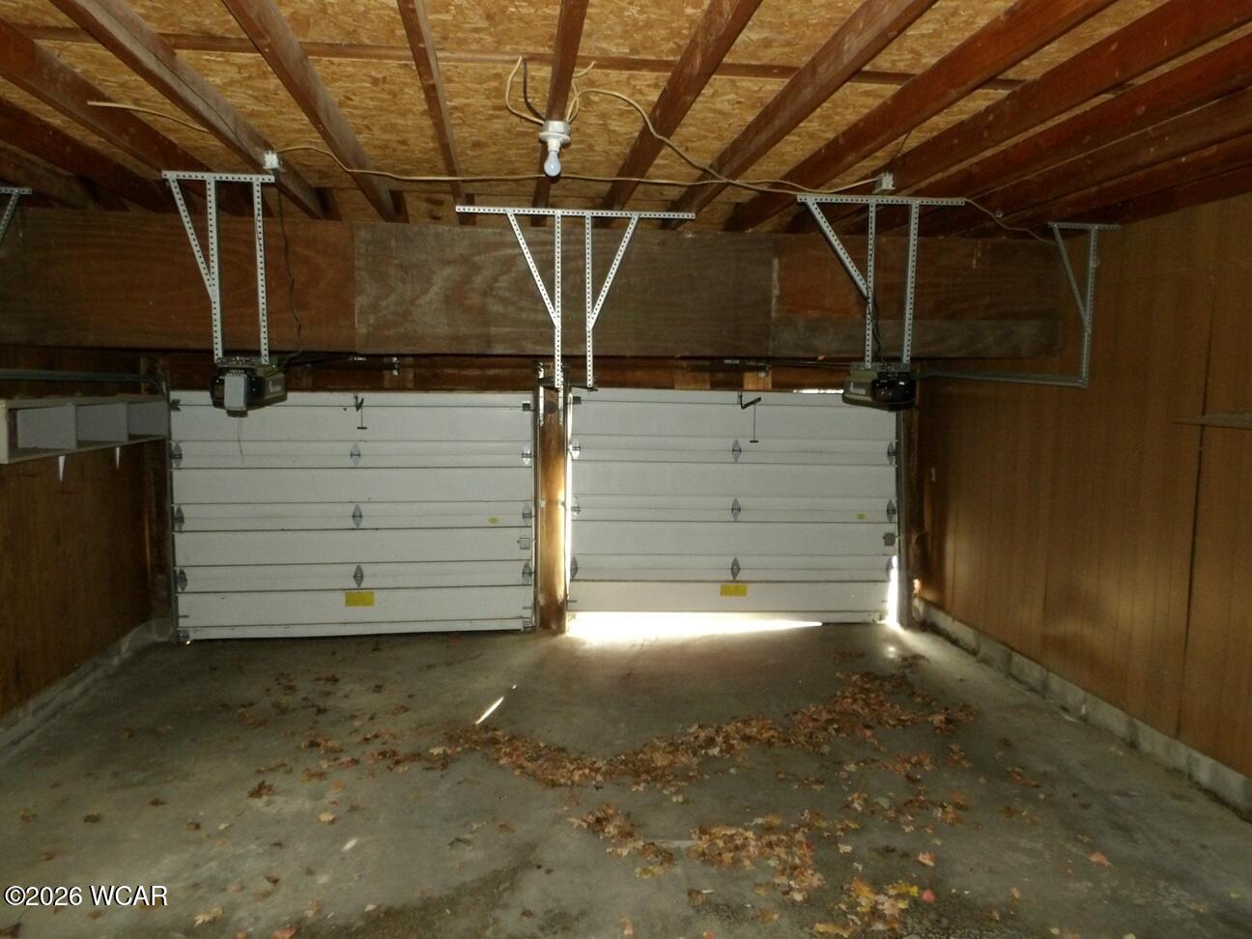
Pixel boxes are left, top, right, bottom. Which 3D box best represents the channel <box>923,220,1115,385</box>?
[{"bbox_3d":[2.541,-1.071,5.920,0.480,0.930,2.150,0,6,-7],"label":"channel"}]

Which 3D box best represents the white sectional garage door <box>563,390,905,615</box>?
[{"bbox_3d":[0.973,0.333,7.318,2.920,2.050,0.060,0,6,-7],"label":"white sectional garage door"}]

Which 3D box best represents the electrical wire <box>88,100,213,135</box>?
[{"bbox_3d":[-1.846,-1.373,3.257,0.060,0.070,0.480,5,7,35],"label":"electrical wire"}]

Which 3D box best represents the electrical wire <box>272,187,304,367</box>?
[{"bbox_3d":[-1.623,-0.928,3.962,0.140,0.830,0.160,0,6,-7],"label":"electrical wire"}]

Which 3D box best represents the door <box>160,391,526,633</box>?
[{"bbox_3d":[-2.217,0.384,6.937,2.880,2.050,0.060,0,6,-7],"label":"door"}]

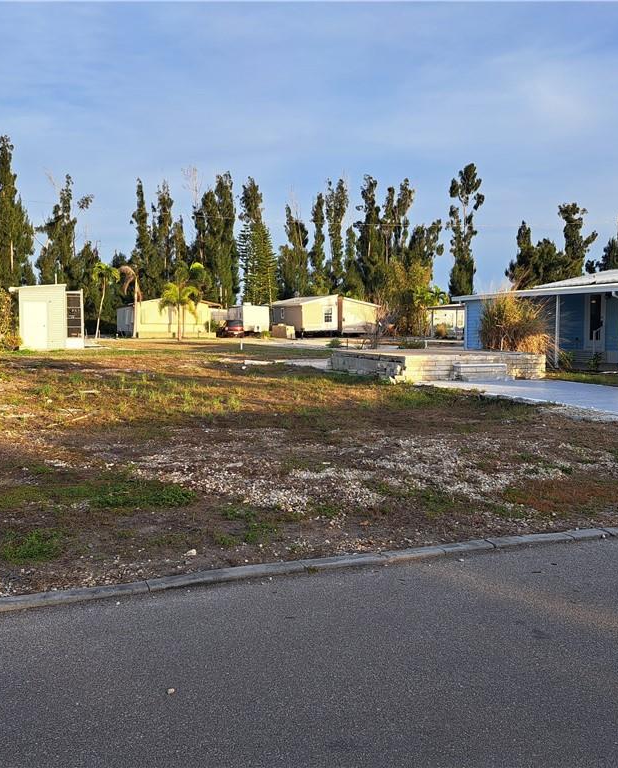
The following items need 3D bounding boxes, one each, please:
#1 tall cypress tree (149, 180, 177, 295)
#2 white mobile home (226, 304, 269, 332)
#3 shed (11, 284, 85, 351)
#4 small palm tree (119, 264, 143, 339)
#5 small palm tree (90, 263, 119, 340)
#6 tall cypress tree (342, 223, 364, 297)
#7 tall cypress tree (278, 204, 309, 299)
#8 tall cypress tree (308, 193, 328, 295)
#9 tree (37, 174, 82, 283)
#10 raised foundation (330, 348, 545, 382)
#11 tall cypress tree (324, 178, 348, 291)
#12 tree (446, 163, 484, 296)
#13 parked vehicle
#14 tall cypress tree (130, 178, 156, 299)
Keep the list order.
[{"bbox_3d":[-16.207,-13.999,79.676,3.363,16.883,3.363,-1,5,-11],"label":"tall cypress tree"},{"bbox_3d":[-5.701,-5.920,65.953,2.450,2.750,5.800,-2,5,-20],"label":"white mobile home"},{"bbox_3d":[-11.693,-2.994,31.966,2.809,2.787,2.800,-2,5,-20],"label":"shed"},{"bbox_3d":[-15.625,-7.215,62.217,2.110,6.440,2.110,0,5,0],"label":"small palm tree"},{"bbox_3d":[-16.060,-6.576,56.254,2.208,6.035,2.208,-1,5,-16],"label":"small palm tree"},{"bbox_3d":[5.196,-12.382,84.242,2.840,12.880,2.840,0,5,0],"label":"tall cypress tree"},{"bbox_3d":[-1.695,-12.534,78.239,3.383,14.245,3.383,0,5,0],"label":"tall cypress tree"},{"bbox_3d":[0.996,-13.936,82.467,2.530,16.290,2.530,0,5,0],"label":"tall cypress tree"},{"bbox_3d":[-25.702,-12.994,72.135,4.720,16.230,4.480,0,5,0],"label":"tree"},{"bbox_3d":[3.389,-0.570,19.527,4.013,0.596,4.812,-2,5,-20],"label":"raised foundation"},{"bbox_3d":[3.199,-15.600,87.250,3.156,18.914,3.156,0,5,2],"label":"tall cypress tree"},{"bbox_3d":[18.214,-15.934,83.981,4.322,20.087,4.322,0,5,0],"label":"tree"},{"bbox_3d":[-7.140,-4.963,64.370,1.750,1.600,4.400,-2,5,-20],"label":"parked vehicle"},{"bbox_3d":[-18.350,-14.071,78.861,3.090,17.151,3.090,-1,5,-13],"label":"tall cypress tree"}]

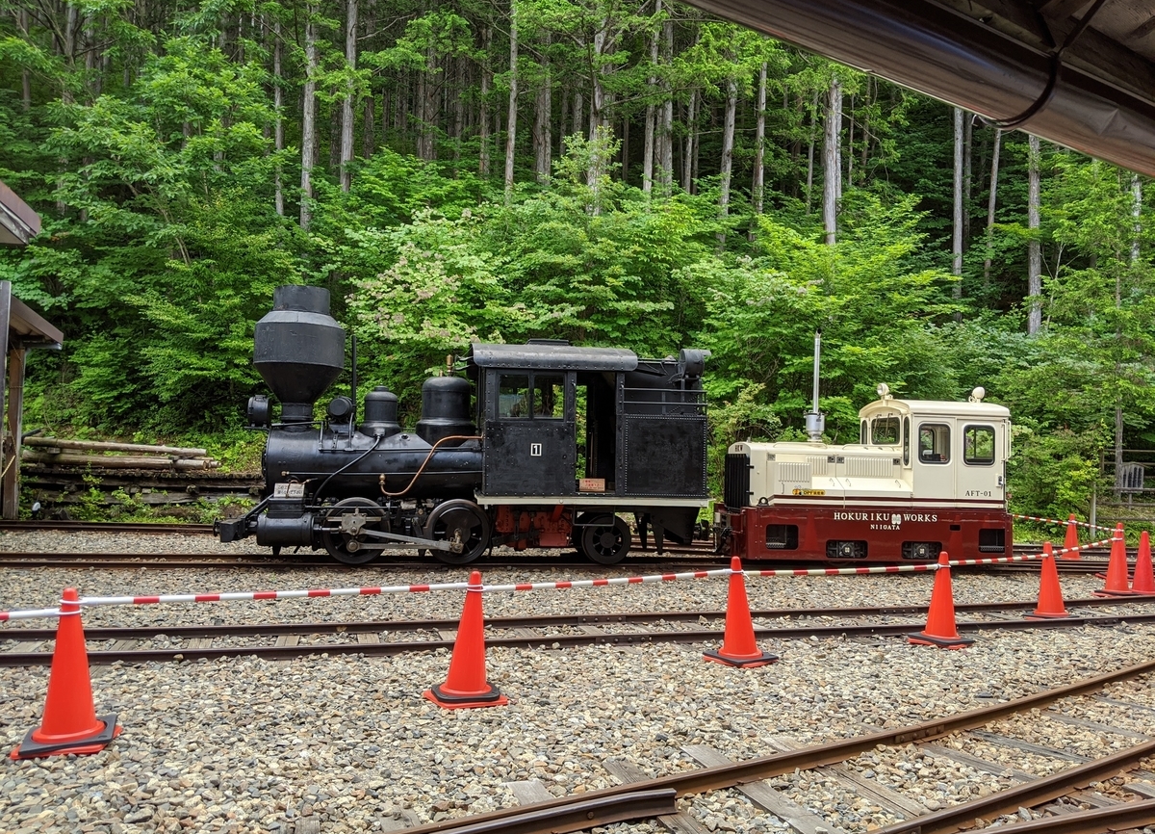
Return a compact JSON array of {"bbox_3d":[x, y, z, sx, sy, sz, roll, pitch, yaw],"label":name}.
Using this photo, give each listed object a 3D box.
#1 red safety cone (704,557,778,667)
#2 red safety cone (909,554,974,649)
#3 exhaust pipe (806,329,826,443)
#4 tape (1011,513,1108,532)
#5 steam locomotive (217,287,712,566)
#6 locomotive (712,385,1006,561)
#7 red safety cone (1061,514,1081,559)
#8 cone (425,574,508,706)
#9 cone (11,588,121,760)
[{"bbox_3d":[1.126,1.328,6.285,0.380,0.700,0.380,4,-4,-40],"label":"red safety cone"},{"bbox_3d":[2.879,1.423,7.117,0.380,0.700,0.380,4,-4,-42],"label":"red safety cone"},{"bbox_3d":[3.121,-0.400,11.739,0.250,1.465,0.250,1,-3,-7],"label":"exhaust pipe"},{"bbox_3d":[7.438,1.604,13.701,0.326,0.100,3.571,1,-3,6],"label":"tape"},{"bbox_3d":[-1.307,0.116,11.182,6.090,3.300,1.850,1,-3,-7],"label":"steam locomotive"},{"bbox_3d":[3.621,0.724,11.744,3.550,2.290,1.440,1,-3,-7],"label":"locomotive"},{"bbox_3d":[7.575,1.839,13.814,0.380,0.700,0.380,4,-4,-42],"label":"red safety cone"},{"bbox_3d":[-0.611,1.227,5.094,0.380,0.700,0.380,3,-3,-29],"label":"cone"},{"bbox_3d":[-2.339,1.145,4.164,0.380,0.700,0.380,2,-3,-14],"label":"cone"}]

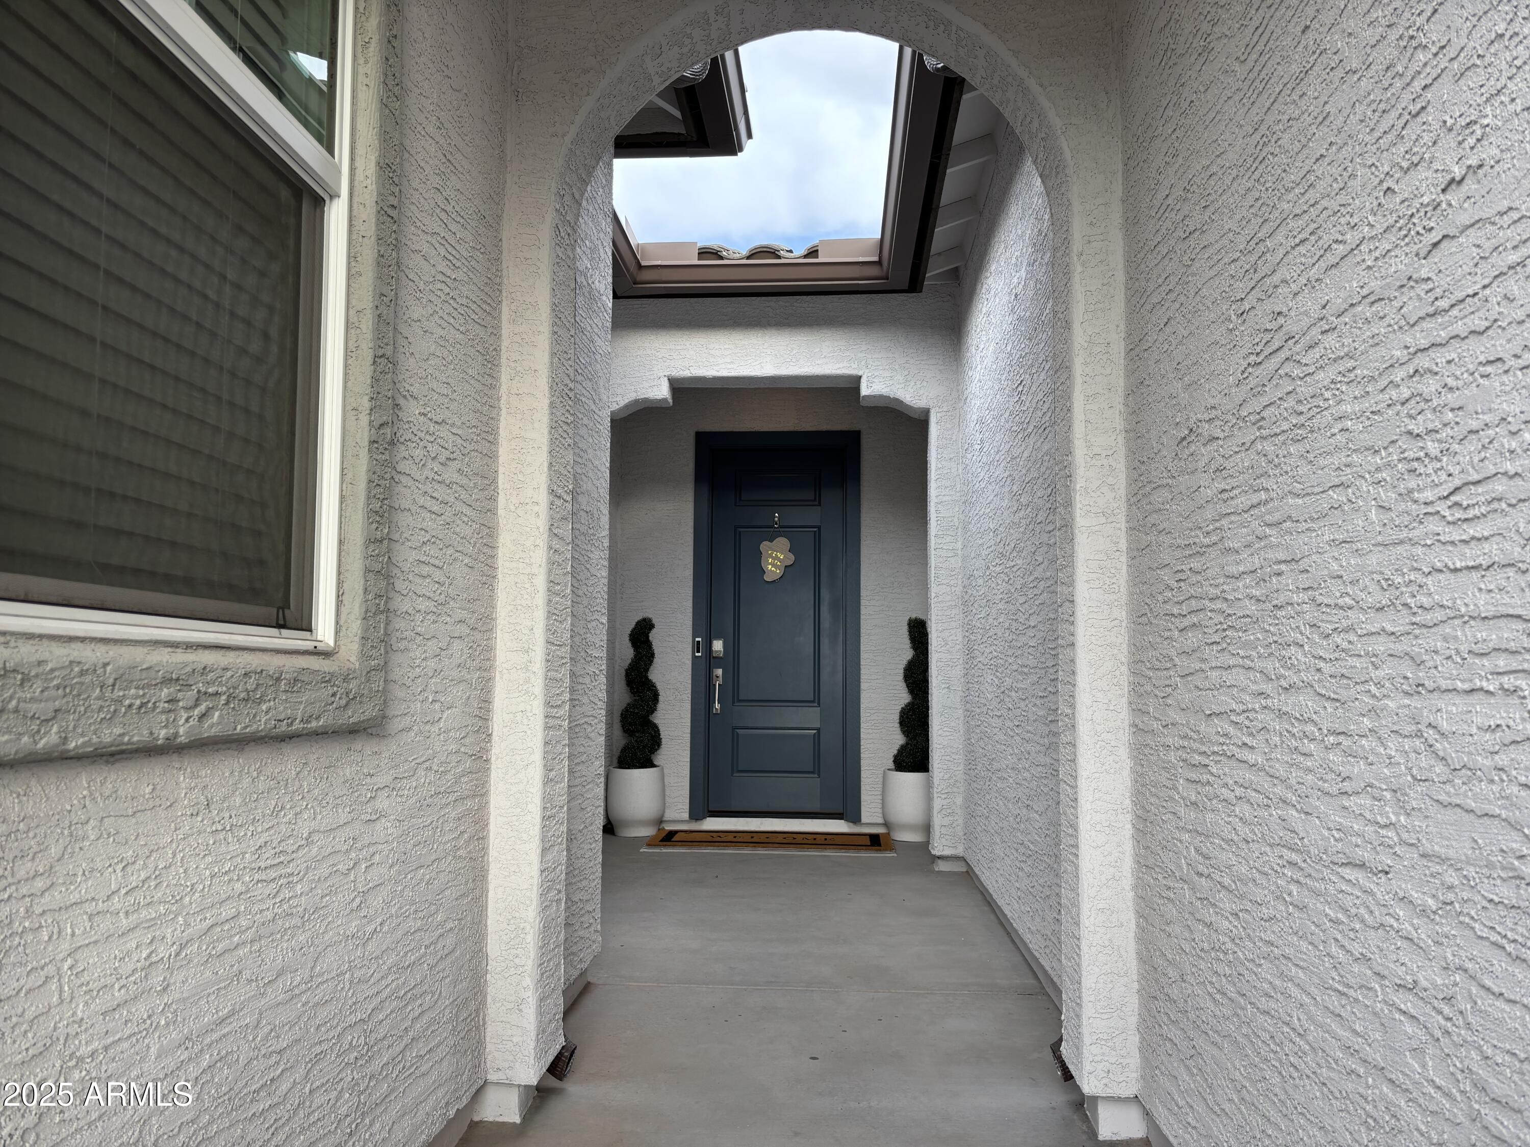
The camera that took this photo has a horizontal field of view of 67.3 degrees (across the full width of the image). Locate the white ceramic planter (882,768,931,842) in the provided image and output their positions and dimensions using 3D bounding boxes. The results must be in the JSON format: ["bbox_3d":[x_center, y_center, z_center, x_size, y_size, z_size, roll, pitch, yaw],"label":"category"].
[{"bbox_3d":[0.910,1.435,7.144,0.370,0.415,0.370,0,-5,4],"label":"white ceramic planter"}]

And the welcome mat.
[{"bbox_3d":[0.045,1.612,6.944,1.446,0.020,0.610,0,-5,4],"label":"welcome mat"}]

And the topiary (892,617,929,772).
[{"bbox_3d":[0.933,0.755,7.205,0.285,0.970,0.285,0,-5,4],"label":"topiary"}]

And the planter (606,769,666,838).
[{"bbox_3d":[-0.815,1.444,7.309,0.370,0.415,0.370,0,-5,4],"label":"planter"}]

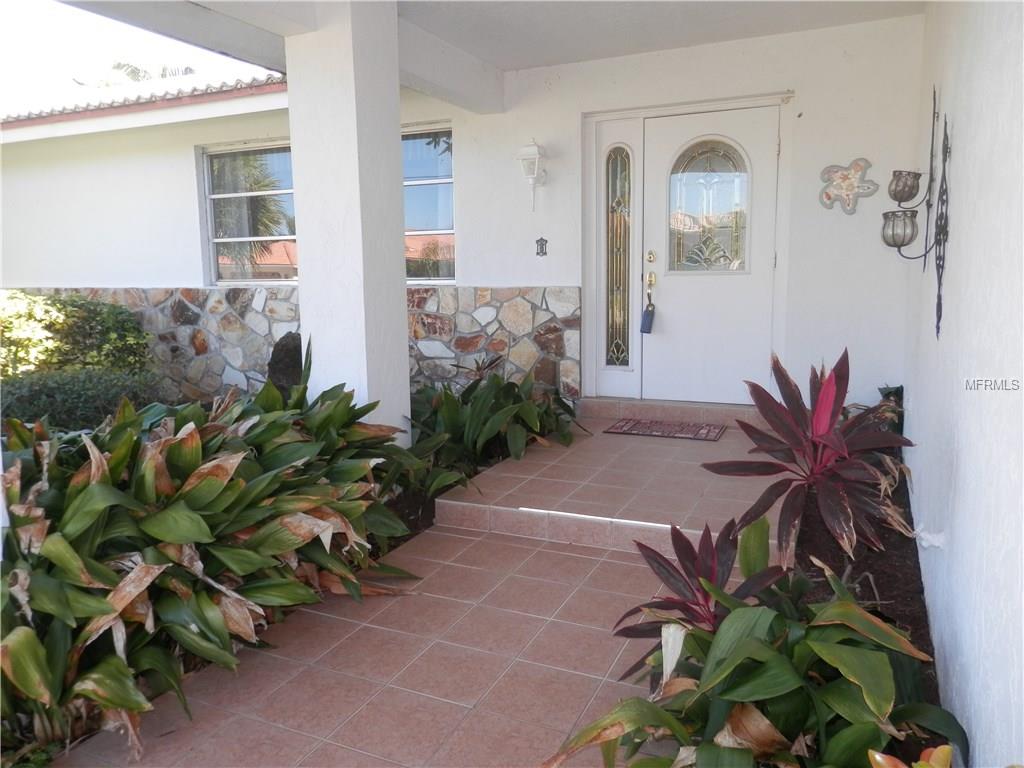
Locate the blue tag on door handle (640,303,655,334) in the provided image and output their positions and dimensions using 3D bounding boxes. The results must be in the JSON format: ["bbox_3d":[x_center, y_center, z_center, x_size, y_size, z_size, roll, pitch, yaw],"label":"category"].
[{"bbox_3d":[0.998,-0.484,5.419,0.080,0.225,0.045,11,13,24],"label":"blue tag on door handle"}]

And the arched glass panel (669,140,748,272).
[{"bbox_3d":[1.371,-1.244,5.178,0.555,0.900,0.040,3,10,25],"label":"arched glass panel"}]

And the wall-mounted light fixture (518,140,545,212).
[{"bbox_3d":[0.179,-1.515,5.404,0.165,0.520,0.260,3,10,25],"label":"wall-mounted light fixture"}]

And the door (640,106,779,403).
[{"bbox_3d":[1.388,-0.862,5.250,0.920,2.032,0.050,3,10,25],"label":"door"}]

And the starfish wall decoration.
[{"bbox_3d":[2.126,-1.240,4.657,0.345,0.345,0.030,3,10,25],"label":"starfish wall decoration"}]

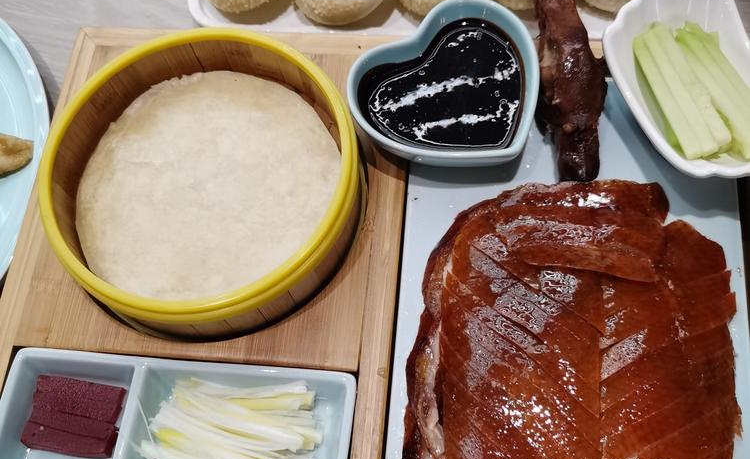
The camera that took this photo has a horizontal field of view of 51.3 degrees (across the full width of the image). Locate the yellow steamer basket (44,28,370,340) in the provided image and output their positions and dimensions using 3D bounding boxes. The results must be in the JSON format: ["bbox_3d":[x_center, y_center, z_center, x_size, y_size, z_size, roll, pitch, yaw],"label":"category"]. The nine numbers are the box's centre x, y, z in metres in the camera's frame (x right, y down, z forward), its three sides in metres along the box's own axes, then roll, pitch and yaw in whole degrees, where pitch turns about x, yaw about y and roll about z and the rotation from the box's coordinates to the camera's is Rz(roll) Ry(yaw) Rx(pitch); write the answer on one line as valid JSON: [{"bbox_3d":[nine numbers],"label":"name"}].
[{"bbox_3d":[-0.096,-0.027,0.450,0.178,0.061,0.178,0,66,5],"label":"yellow steamer basket"}]

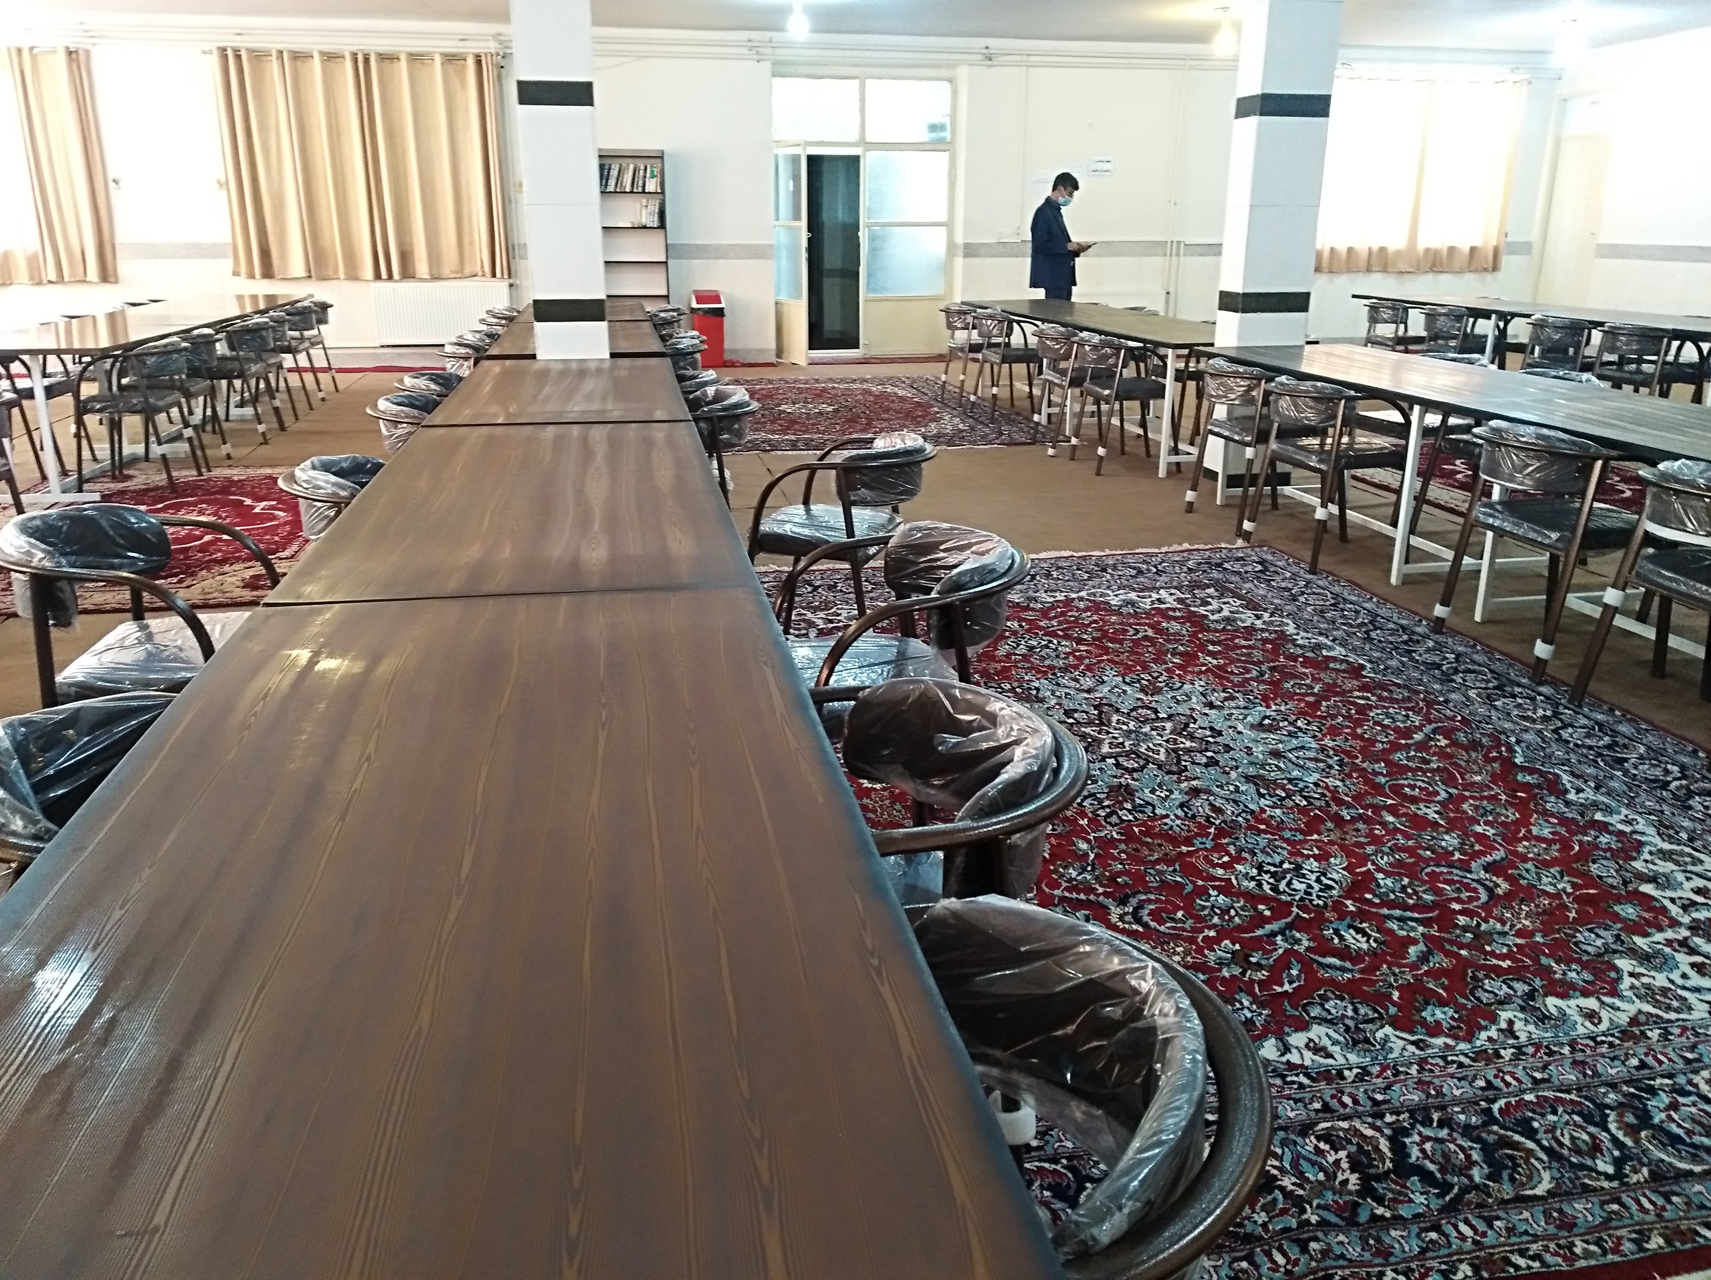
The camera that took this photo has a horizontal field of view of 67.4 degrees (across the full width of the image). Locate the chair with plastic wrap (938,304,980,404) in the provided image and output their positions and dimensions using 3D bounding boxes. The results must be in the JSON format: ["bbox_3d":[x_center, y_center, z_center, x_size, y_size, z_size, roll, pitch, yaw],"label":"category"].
[{"bbox_3d":[0.979,-2.243,10.147,0.570,0.740,0.570,-3,18,-10],"label":"chair with plastic wrap"}]

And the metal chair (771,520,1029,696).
[{"bbox_3d":[0.106,0.183,2.749,0.570,0.770,0.560,-3,19,-10],"label":"metal chair"}]

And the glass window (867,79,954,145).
[{"bbox_3d":[0.542,-5.395,13.095,0.914,0.594,0.060,-3,18,-10],"label":"glass window"}]

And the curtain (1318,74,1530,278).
[{"bbox_3d":[5.912,-4.854,13.503,2.250,1.950,0.150,-3,19,-10],"label":"curtain"}]

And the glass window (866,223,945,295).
[{"bbox_3d":[0.533,-3.938,13.369,0.860,0.710,0.040,-3,19,-10],"label":"glass window"}]

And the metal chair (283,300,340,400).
[{"bbox_3d":[-4.557,-2.363,10.428,0.550,0.770,0.560,-3,18,-10],"label":"metal chair"}]

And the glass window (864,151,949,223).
[{"bbox_3d":[0.537,-4.704,13.322,0.887,0.707,0.060,-3,18,-10],"label":"glass window"}]

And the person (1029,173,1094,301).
[{"bbox_3d":[1.902,-3.348,11.829,0.560,1.790,0.500,4,19,12],"label":"person"}]

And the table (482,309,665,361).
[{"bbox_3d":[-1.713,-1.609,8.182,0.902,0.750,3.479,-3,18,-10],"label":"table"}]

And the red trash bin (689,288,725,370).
[{"bbox_3d":[-1.462,-3.088,12.731,0.350,0.720,0.320,-3,18,-10],"label":"red trash bin"}]

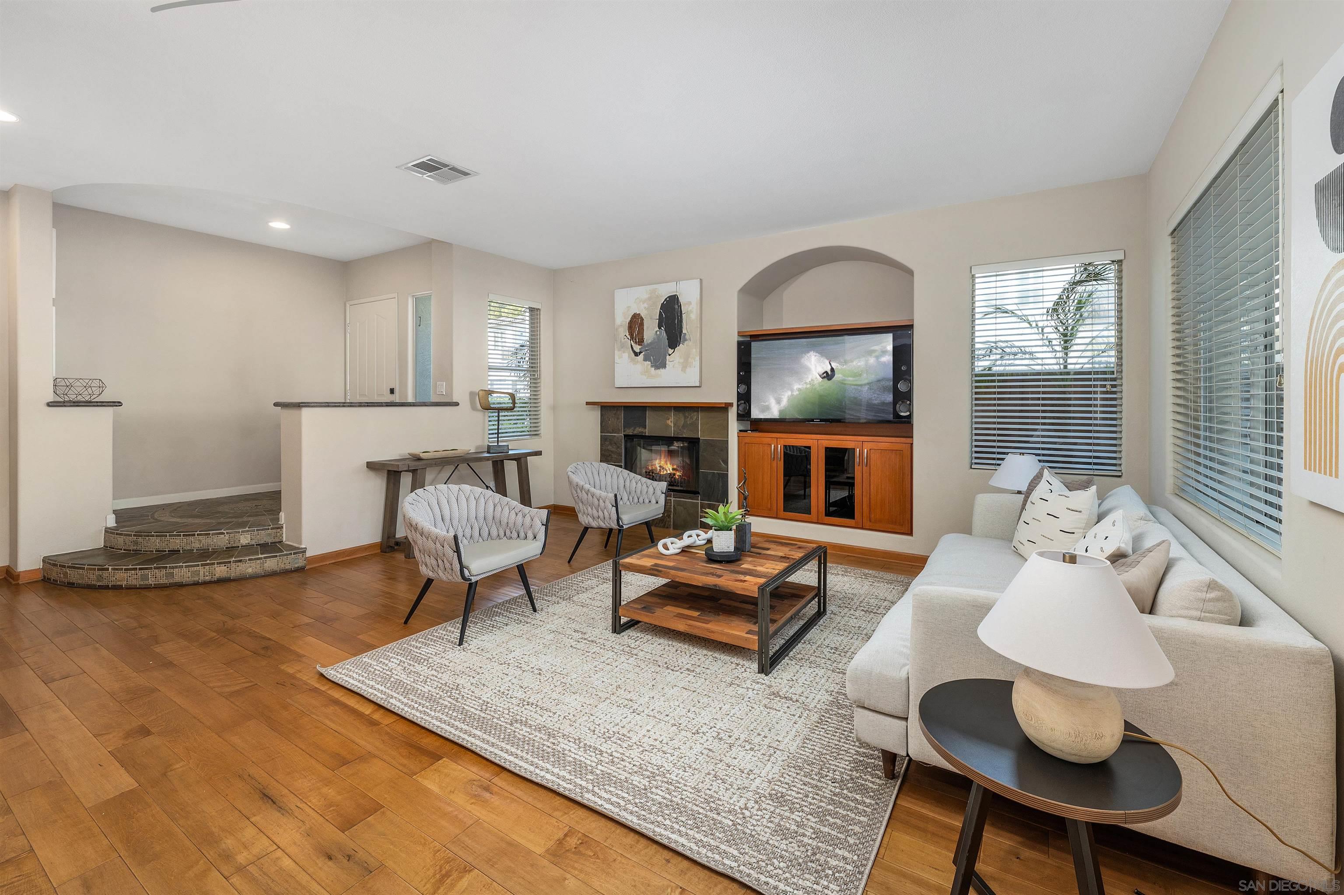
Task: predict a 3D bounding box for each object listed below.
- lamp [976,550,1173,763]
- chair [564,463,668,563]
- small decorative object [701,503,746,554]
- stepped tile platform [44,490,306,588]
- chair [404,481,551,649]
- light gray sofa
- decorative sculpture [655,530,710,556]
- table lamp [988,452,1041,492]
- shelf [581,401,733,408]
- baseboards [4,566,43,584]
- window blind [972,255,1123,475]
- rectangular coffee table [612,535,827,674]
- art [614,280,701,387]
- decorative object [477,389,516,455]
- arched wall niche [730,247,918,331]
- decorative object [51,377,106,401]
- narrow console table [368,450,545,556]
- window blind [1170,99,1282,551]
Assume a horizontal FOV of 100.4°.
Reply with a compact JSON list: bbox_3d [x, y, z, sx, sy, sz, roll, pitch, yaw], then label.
[{"bbox_3d":[0.903,0.464,1.273,0.360,0.424,0.360,2,4,32],"label":"lamp"},{"bbox_3d":[-0.478,0.516,4.395,0.650,0.750,0.670,2,4,32],"label":"chair"},{"bbox_3d":[0.281,0.431,3.090,0.240,0.250,0.240,0,4,5],"label":"small decorative object"},{"bbox_3d":[-3.939,0.729,4.566,1.580,0.320,2.050,-2,4,-35],"label":"stepped tile platform"},{"bbox_3d":[-1.193,0.613,3.274,0.650,0.740,0.670,2,4,32],"label":"chair"},{"bbox_3d":[1.666,0.657,2.519,1.070,0.800,2.280,2,4,33],"label":"light gray sofa"},{"bbox_3d":[0.125,0.531,3.270,0.440,0.105,0.140,-3,4,-36],"label":"decorative sculpture"},{"bbox_3d":[2.301,0.268,3.700,0.355,0.470,0.355,2,4,32],"label":"table lamp"},{"bbox_3d":[-0.176,-0.424,5.509,1.660,0.060,0.180,2,4,33],"label":"shelf"},{"bbox_3d":[-4.576,0.890,3.955,0.140,0.095,0.220,2,4,33],"label":"baseboards"},{"bbox_3d":[2.551,-0.561,3.852,0.880,1.480,0.070,2,4,33],"label":"window blind"},{"bbox_3d":[0.293,0.789,3.139,0.880,0.400,0.880,2,4,32],"label":"rectangular coffee table"},{"bbox_3d":[-0.166,-1.104,5.576,1.030,1.020,0.045,2,4,33],"label":"art"},{"bbox_3d":[-1.663,-0.246,5.328,0.110,0.600,0.400,2,4,33],"label":"decorative object"},{"bbox_3d":[1.374,-1.347,4.923,1.500,0.670,0.550,2,4,33],"label":"arched wall niche"},{"bbox_3d":[-4.444,-0.433,4.200,0.280,0.175,0.280,2,4,32],"label":"decorative object"},{"bbox_3d":[-1.892,0.456,5.071,0.400,0.760,1.490,2,4,32],"label":"narrow console table"},{"bbox_3d":[2.319,-0.442,2.412,0.060,1.460,1.530,2,4,32],"label":"window blind"}]

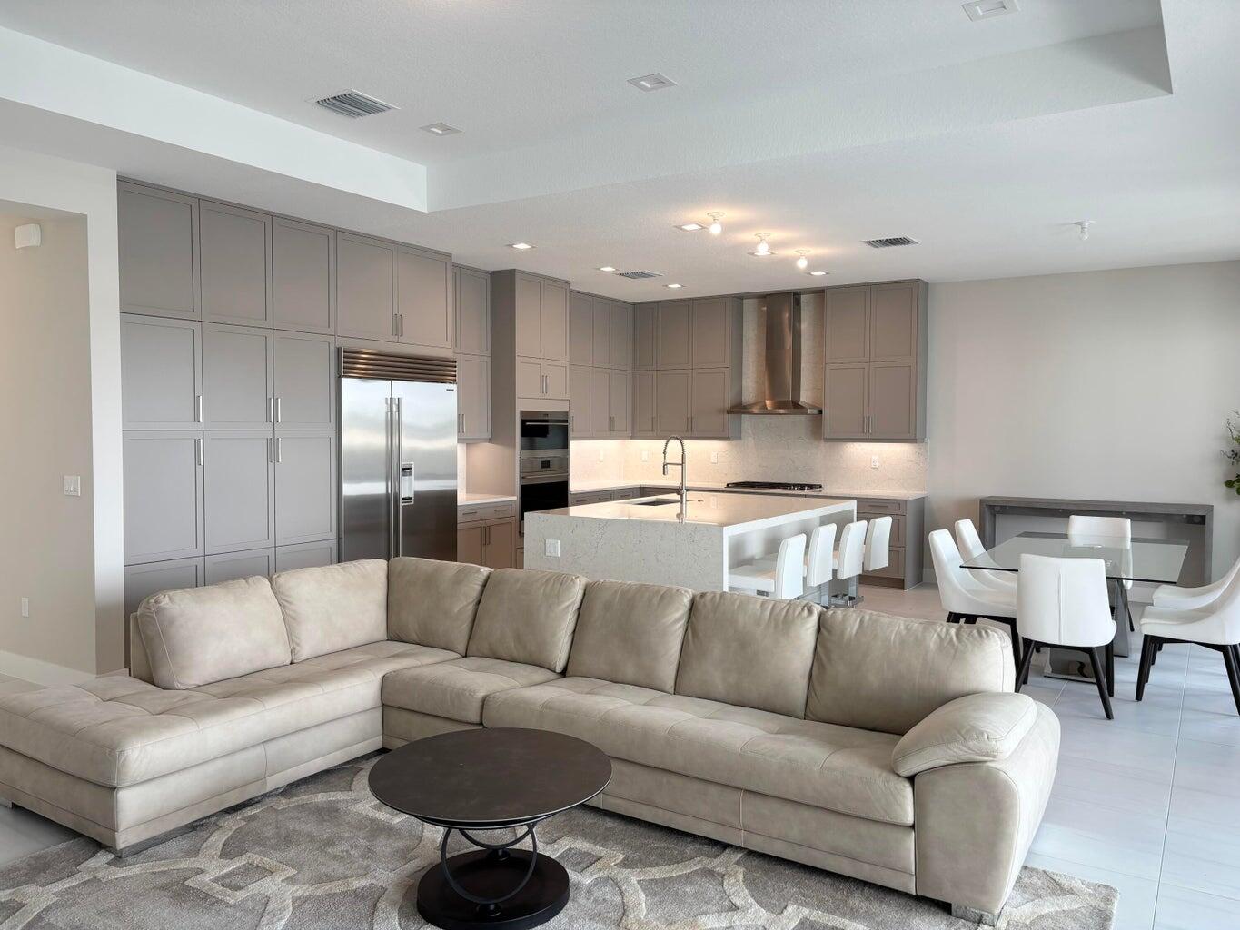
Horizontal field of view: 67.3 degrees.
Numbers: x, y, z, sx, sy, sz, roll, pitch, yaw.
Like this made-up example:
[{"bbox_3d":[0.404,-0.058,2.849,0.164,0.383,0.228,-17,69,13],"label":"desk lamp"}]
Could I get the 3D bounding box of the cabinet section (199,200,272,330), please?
[{"bbox_3d":[-2.808,-1.330,6.391,0.600,0.777,0.544,2,3,33],"label":"cabinet section"}]

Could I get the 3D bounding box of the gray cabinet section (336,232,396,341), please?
[{"bbox_3d":[-2.196,-1.367,7.341,0.600,0.777,0.620,2,3,33],"label":"gray cabinet section"}]

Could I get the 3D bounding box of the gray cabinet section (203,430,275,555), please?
[{"bbox_3d":[-2.814,0.169,6.453,0.600,0.819,0.544,2,3,33],"label":"gray cabinet section"}]

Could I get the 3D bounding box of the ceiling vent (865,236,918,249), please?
[{"bbox_3d":[2.139,-1.745,7.323,0.360,0.035,0.300,2,3,33],"label":"ceiling vent"}]

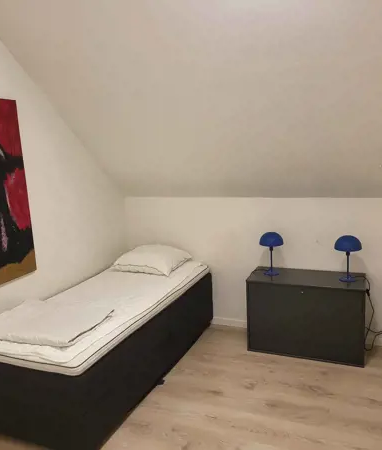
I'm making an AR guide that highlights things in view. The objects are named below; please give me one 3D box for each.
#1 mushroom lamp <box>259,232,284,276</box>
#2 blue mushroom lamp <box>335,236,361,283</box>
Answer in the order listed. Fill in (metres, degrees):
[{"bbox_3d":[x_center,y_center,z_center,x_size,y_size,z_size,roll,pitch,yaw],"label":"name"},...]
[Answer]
[{"bbox_3d":[0.687,0.244,3.539,0.208,0.360,0.208,2,11,23],"label":"mushroom lamp"},{"bbox_3d":[1.246,0.262,3.291,0.208,0.360,0.208,2,11,23],"label":"blue mushroom lamp"}]

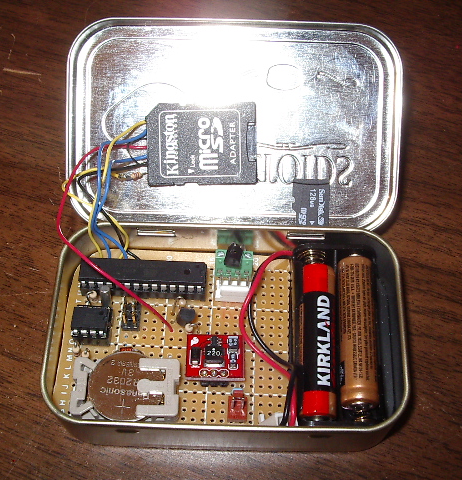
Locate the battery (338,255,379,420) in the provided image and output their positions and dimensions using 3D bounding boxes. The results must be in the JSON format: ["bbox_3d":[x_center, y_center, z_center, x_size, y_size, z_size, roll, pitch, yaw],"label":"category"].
[{"bbox_3d":[0.036,0.027,0.202,0.011,0.011,0.046,3,58,1],"label":"battery"}]

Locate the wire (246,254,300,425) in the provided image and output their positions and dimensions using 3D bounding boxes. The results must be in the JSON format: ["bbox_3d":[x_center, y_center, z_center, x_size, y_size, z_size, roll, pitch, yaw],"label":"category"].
[{"bbox_3d":[0.011,0.026,0.194,0.015,0.008,0.049,3,58,1],"label":"wire"}]

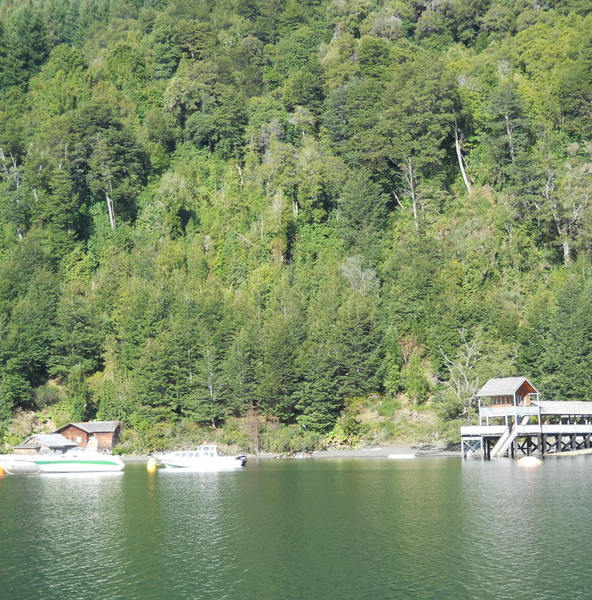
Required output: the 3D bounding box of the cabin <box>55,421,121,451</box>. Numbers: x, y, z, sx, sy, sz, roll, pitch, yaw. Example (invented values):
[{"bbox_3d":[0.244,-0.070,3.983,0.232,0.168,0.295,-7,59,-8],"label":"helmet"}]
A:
[{"bbox_3d":[-28.323,18.481,192.000,8.400,4.100,6.200,-1,-6,-3],"label":"cabin"}]

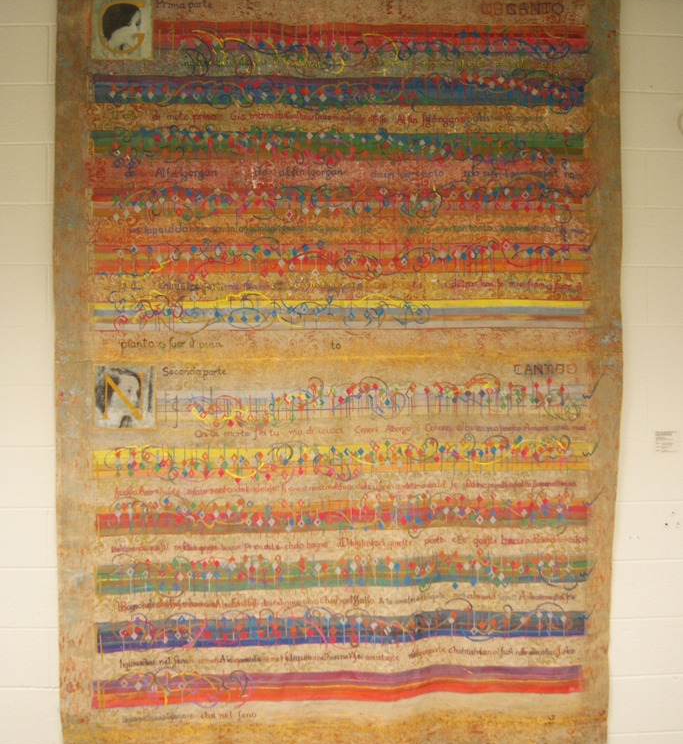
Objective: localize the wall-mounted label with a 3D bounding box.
[{"bbox_3d":[1.124,0.242,2.650,0.093,0.079,0.005,0,0,-2],"label":"wall-mounted label"}]

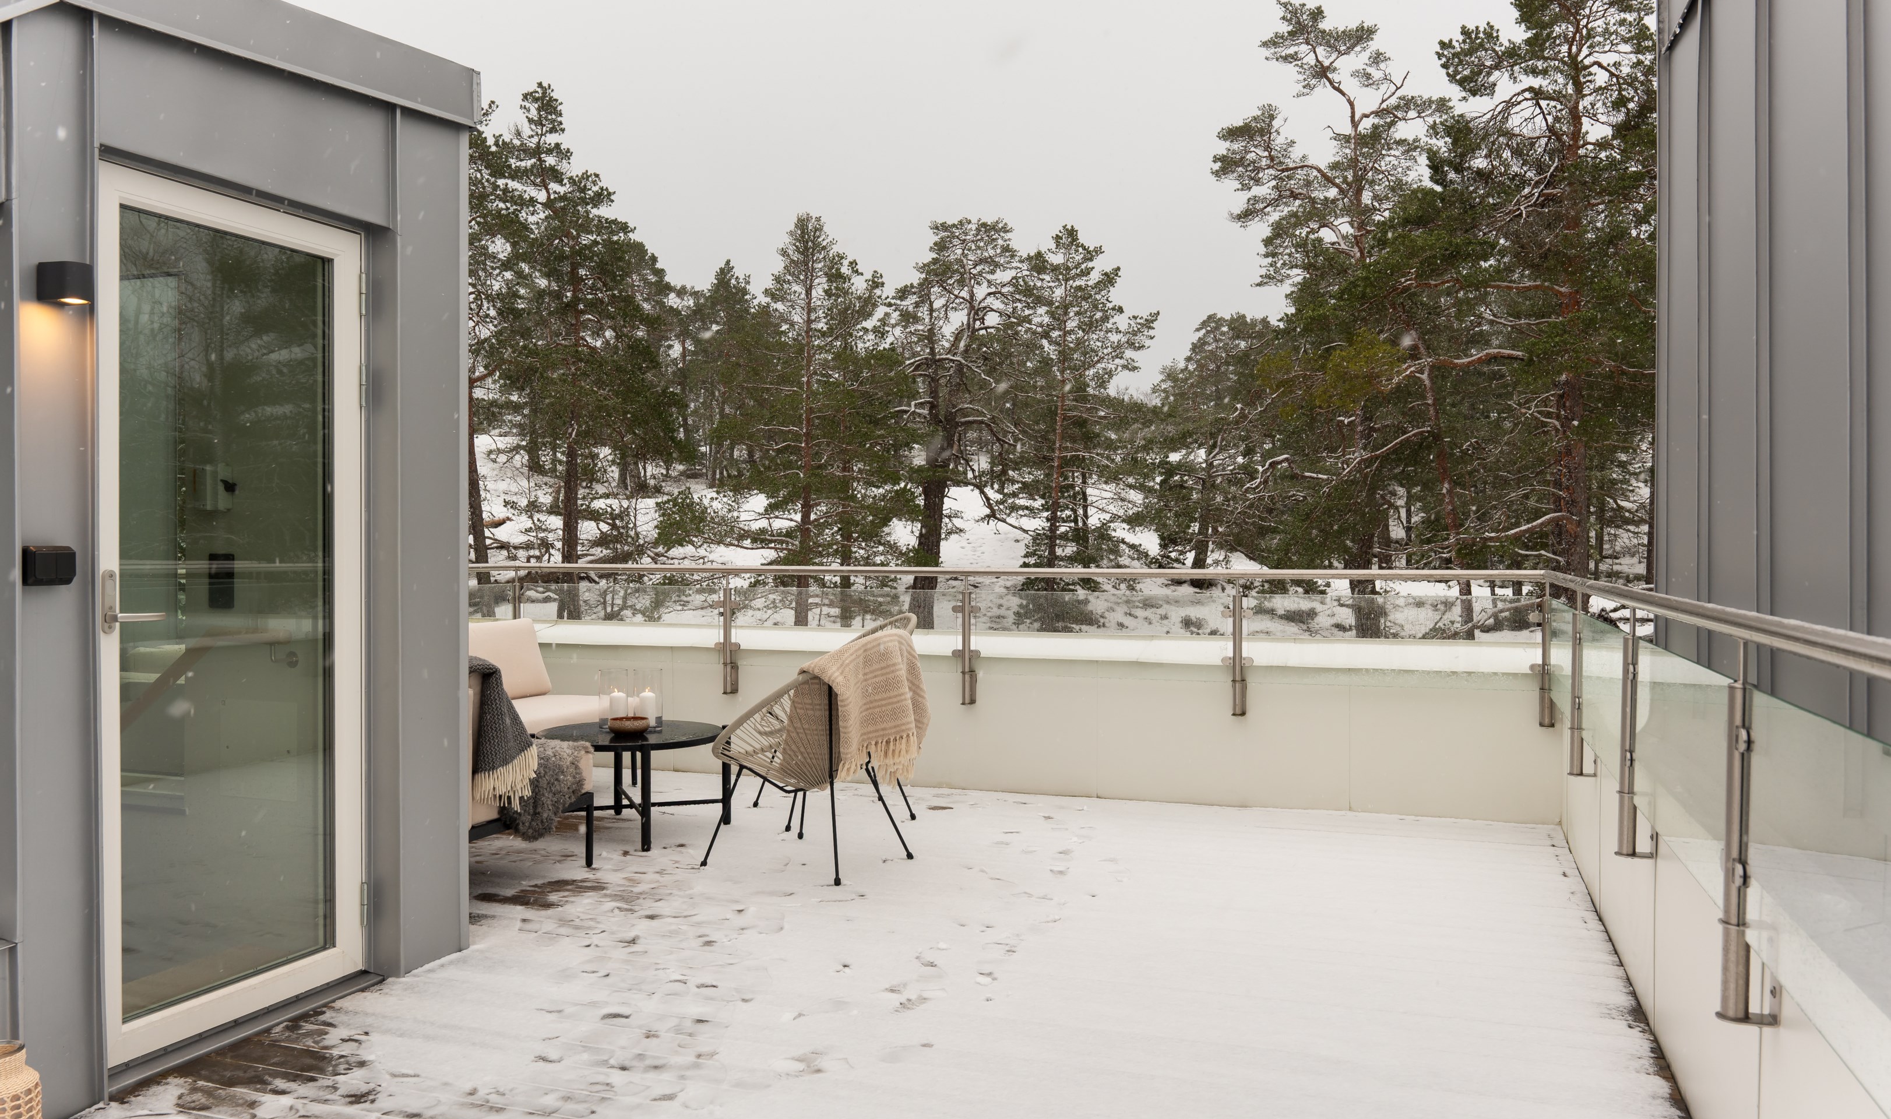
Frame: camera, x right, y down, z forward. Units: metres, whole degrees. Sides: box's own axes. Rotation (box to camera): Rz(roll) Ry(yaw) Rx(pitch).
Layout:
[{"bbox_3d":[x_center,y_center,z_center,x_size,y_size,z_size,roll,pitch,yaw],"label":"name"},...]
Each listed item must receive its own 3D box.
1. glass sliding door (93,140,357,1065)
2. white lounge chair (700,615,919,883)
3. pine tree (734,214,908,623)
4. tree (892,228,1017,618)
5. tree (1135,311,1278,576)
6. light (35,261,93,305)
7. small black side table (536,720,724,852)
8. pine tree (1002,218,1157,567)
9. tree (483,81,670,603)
[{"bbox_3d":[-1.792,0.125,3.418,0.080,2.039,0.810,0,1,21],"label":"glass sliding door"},{"bbox_3d":[-0.465,0.678,5.180,0.840,0.940,0.740,0,1,34],"label":"white lounge chair"},{"bbox_3d":[-2.273,-2.448,25.000,3.100,7.740,3.100,0,0,0],"label":"pine tree"},{"bbox_3d":[0.225,-2.504,26.000,2.700,7.960,2.700,0,0,0],"label":"tree"},{"bbox_3d":[6.441,-2.741,34.000,3.600,6.770,3.600,0,0,0],"label":"tree"},{"bbox_3d":[-1.834,-0.576,2.860,0.085,0.083,0.080,0,1,21],"label":"light"},{"bbox_3d":[-1.313,0.931,5.722,0.800,0.425,0.800,0,0,0],"label":"small black side table"},{"bbox_3d":[3.054,-3.254,31.000,3.400,8.690,3.400,0,0,0],"label":"pine tree"},{"bbox_3d":[-6.391,-3.545,24.000,3.400,9.610,3.400,0,0,0],"label":"tree"}]

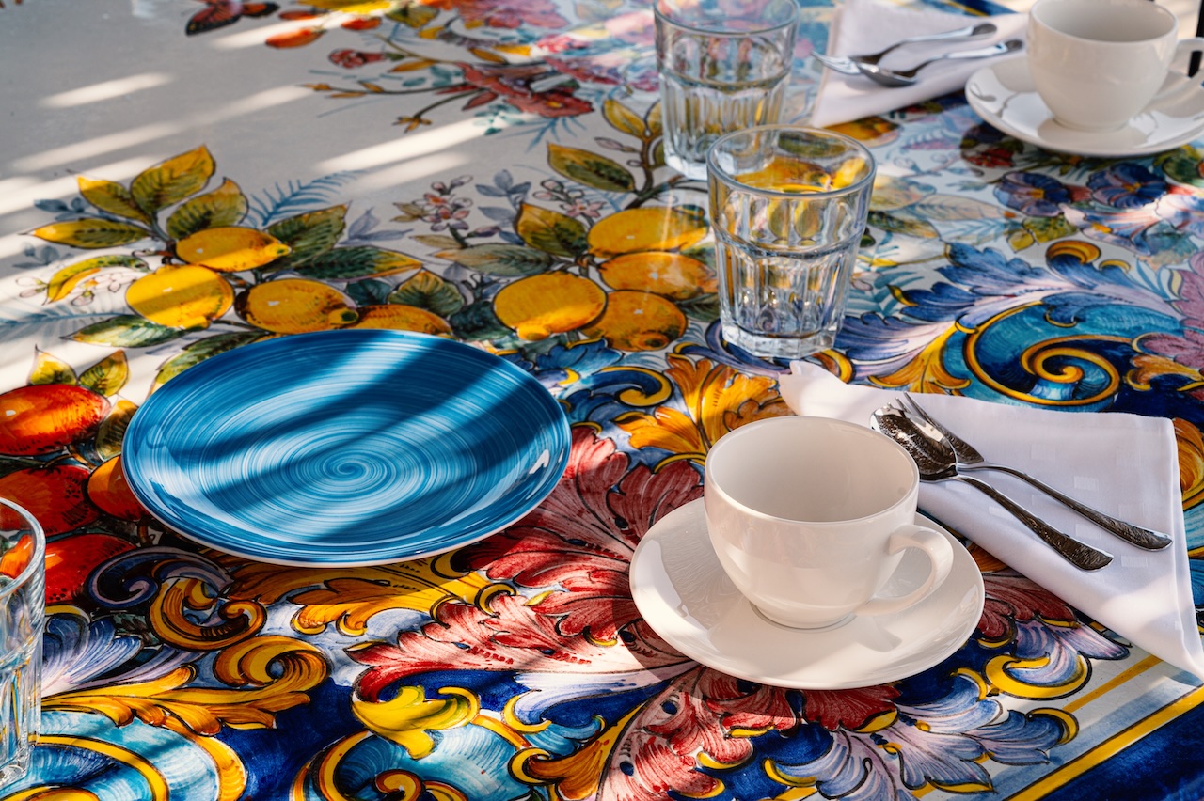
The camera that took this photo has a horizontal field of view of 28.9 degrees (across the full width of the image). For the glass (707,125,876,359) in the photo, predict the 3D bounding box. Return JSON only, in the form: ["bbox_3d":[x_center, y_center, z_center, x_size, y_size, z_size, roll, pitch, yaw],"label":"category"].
[{"bbox_3d":[0.093,-0.078,1.189,0.084,0.097,0.084,1,31,-1],"label":"glass"}]

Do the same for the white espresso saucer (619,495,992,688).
[{"bbox_3d":[0.086,0.084,0.997,0.150,0.019,0.150,1,31,-1],"label":"white espresso saucer"}]

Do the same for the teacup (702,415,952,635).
[{"bbox_3d":[0.097,0.060,0.975,0.111,0.067,0.087,19,35,26],"label":"teacup"}]

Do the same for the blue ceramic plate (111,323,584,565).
[{"bbox_3d":[-0.117,0.027,1.081,0.205,0.022,0.205,1,31,-1],"label":"blue ceramic plate"}]

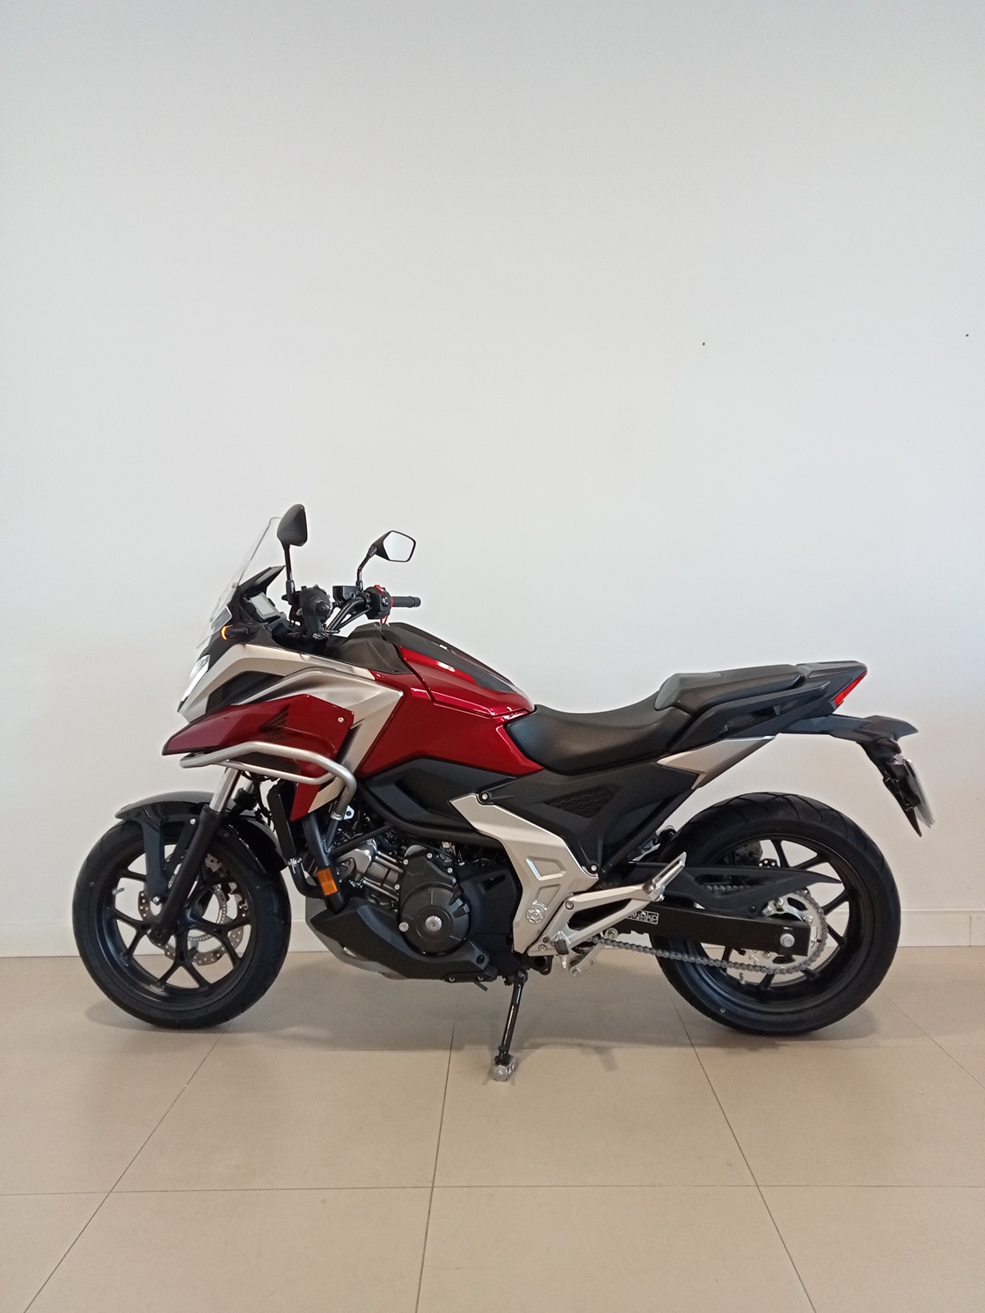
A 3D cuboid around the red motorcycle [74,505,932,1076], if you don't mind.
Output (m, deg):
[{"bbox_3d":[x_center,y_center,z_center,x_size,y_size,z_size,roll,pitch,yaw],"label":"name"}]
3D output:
[{"bbox_3d":[-0.030,0.309,2.645,2.212,1.335,0.855,-1,1,4],"label":"red motorcycle"}]

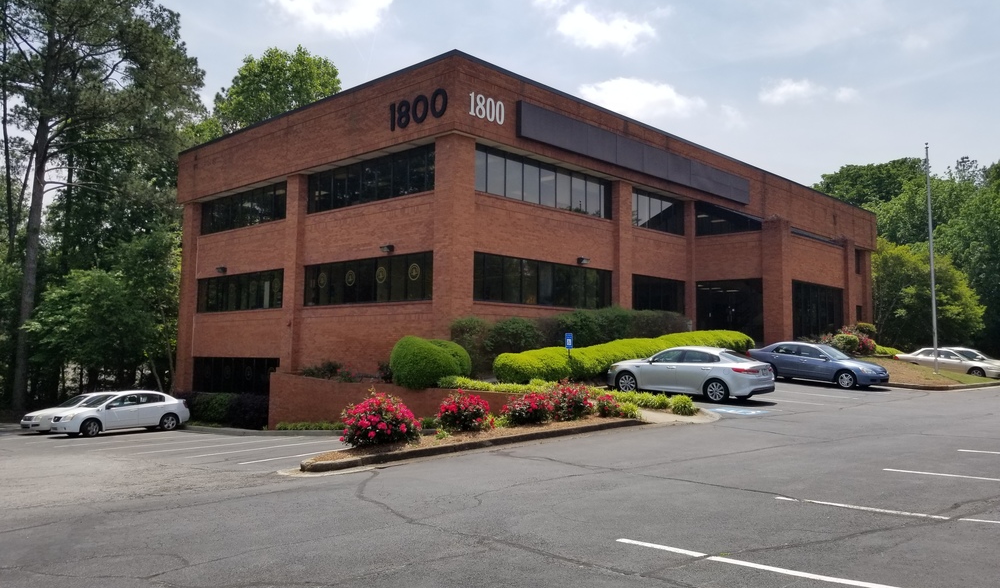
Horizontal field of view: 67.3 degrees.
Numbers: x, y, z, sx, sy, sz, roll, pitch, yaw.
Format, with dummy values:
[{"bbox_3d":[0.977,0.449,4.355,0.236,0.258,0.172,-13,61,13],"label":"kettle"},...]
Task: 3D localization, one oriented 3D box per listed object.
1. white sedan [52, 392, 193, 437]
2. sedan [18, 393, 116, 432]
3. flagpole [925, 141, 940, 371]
[{"bbox_3d":[-13.690,4.290,27.350,1.790,1.510,4.570,-5,-7,41],"label":"white sedan"},{"bbox_3d":[-15.670,4.540,29.000,1.820,1.450,4.750,-5,-7,41],"label":"sedan"},{"bbox_3d":[17.282,-1.472,30.086,0.150,9.250,0.150,-3,-5,43],"label":"flagpole"}]

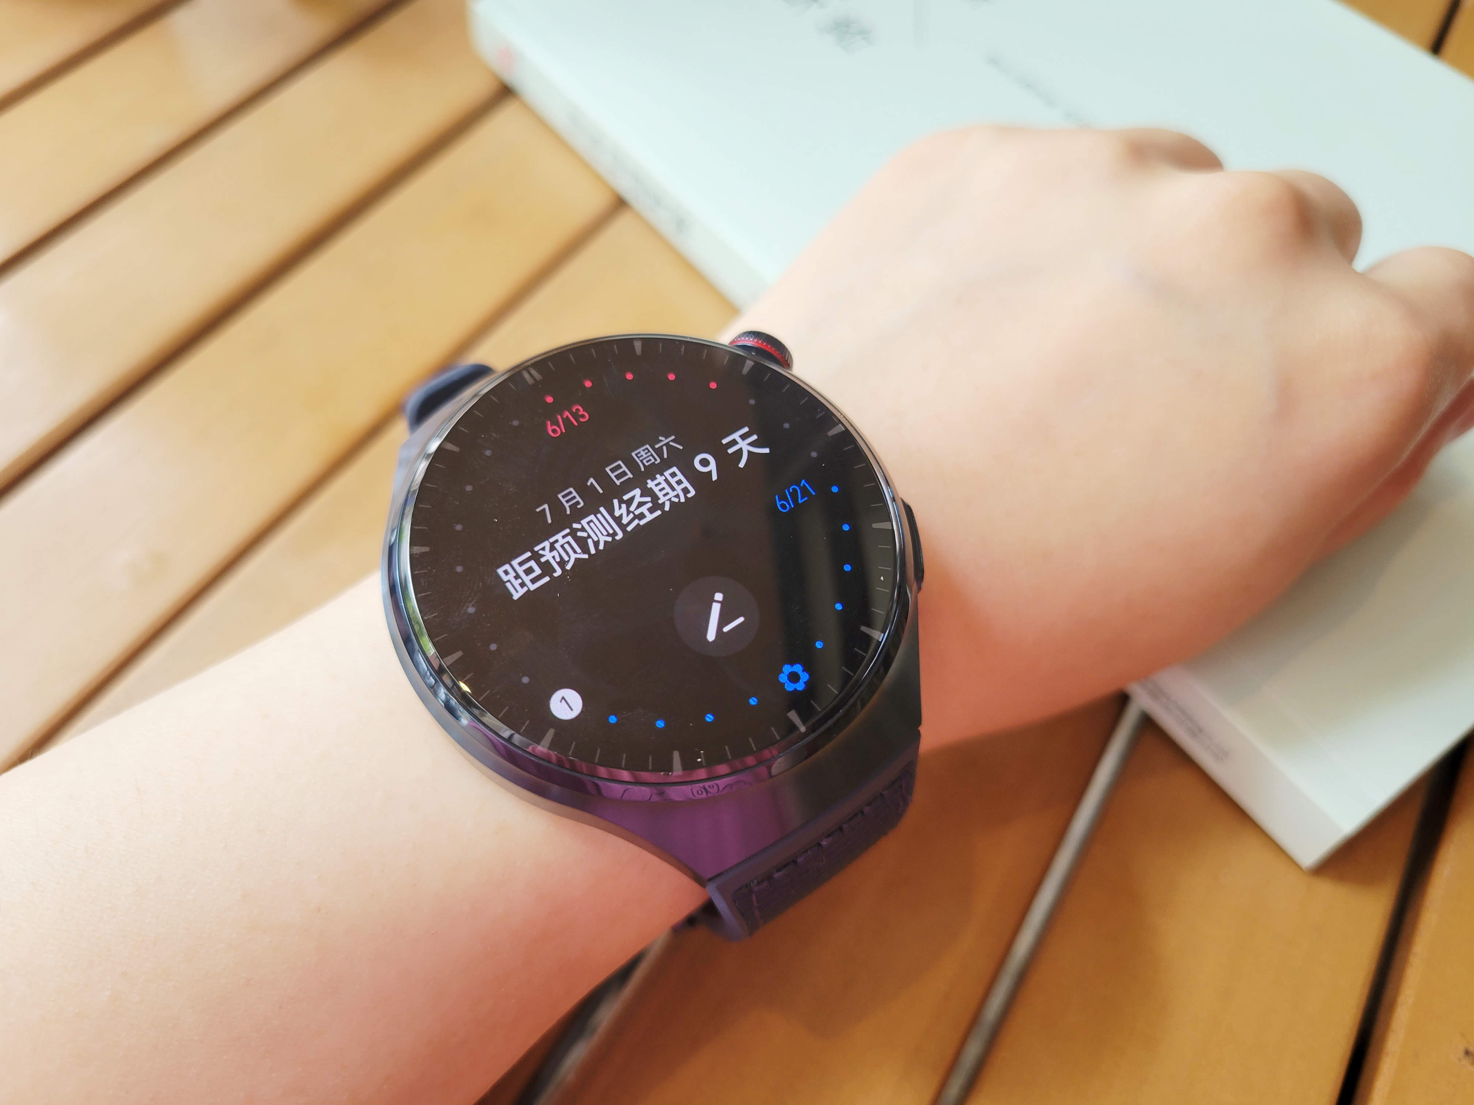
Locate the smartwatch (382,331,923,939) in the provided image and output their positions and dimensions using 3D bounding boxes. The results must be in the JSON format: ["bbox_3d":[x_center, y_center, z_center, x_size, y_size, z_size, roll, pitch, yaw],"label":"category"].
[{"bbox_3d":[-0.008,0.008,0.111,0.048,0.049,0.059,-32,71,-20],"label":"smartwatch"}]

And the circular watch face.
[{"bbox_3d":[-0.007,-0.001,0.091,0.041,0.006,0.041,-32,71,-20],"label":"circular watch face"}]

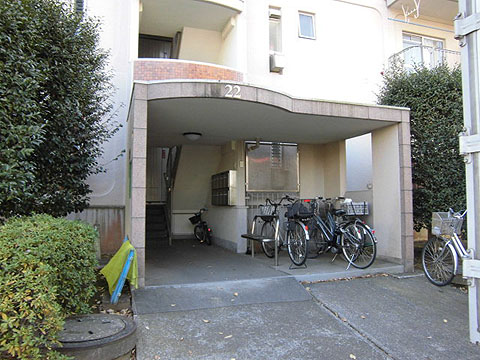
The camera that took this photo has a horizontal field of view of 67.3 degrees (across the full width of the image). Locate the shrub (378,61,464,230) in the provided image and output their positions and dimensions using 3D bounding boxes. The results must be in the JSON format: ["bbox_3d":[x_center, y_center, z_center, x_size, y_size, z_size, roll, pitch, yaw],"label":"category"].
[{"bbox_3d":[3.747,-0.431,6.951,2.000,3.200,1.500,1,-3,-19],"label":"shrub"}]

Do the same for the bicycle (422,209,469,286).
[{"bbox_3d":[2.817,0.835,4.209,0.550,1.050,1.750,1,-3,-19],"label":"bicycle"}]

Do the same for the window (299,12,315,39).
[{"bbox_3d":[1.534,-3.538,8.255,0.420,0.600,0.100,1,-3,-19],"label":"window"}]

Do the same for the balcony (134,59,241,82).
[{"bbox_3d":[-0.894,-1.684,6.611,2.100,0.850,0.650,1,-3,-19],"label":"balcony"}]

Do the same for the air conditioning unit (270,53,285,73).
[{"bbox_3d":[0.836,-2.551,7.826,0.250,0.360,0.270,1,-3,-19],"label":"air conditioning unit"}]

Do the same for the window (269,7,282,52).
[{"bbox_3d":[0.794,-3.316,7.996,0.320,1.000,0.100,1,-3,-19],"label":"window"}]

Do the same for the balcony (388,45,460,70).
[{"bbox_3d":[4.824,-2.485,8.890,2.400,1.050,0.850,1,-3,-19],"label":"balcony"}]

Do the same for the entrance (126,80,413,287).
[{"bbox_3d":[0.316,0.103,5.793,4.000,2.460,2.400,1,-3,-19],"label":"entrance"}]

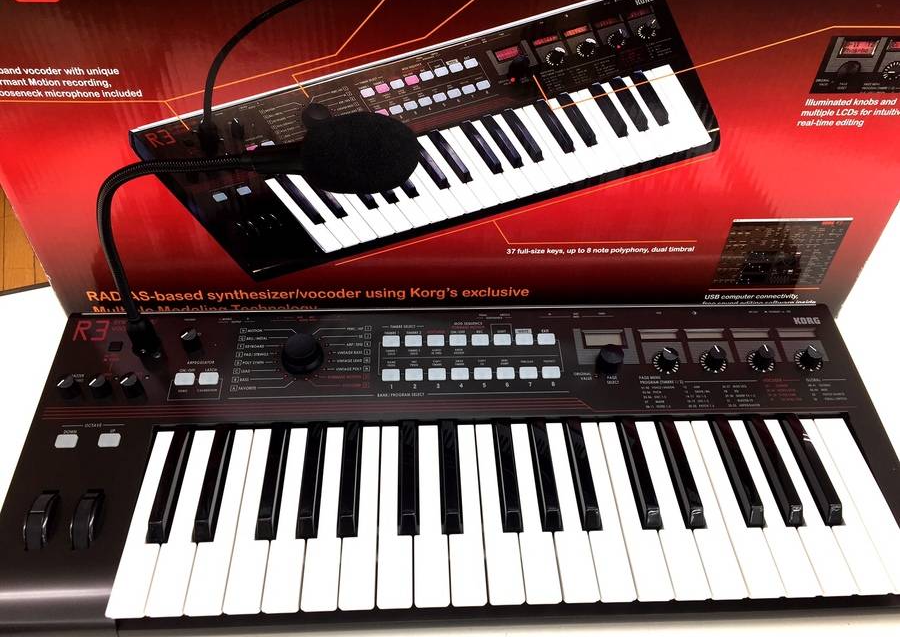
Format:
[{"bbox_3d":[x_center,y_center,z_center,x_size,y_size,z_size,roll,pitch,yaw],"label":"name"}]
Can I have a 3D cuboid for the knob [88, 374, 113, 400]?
[{"bbox_3d":[-0.264,0.051,0.571,0.013,0.015,0.013,-1,49,-2],"label":"knob"}]

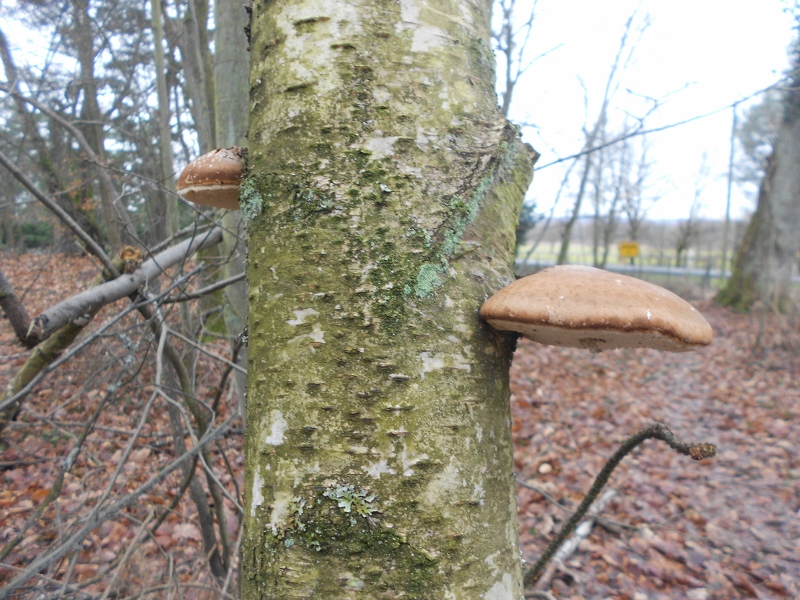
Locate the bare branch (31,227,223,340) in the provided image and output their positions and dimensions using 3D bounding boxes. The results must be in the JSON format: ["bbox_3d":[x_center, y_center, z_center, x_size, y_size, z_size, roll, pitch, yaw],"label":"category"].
[{"bbox_3d":[-0.834,-0.067,1.900,0.080,0.085,0.643,7,33,46],"label":"bare branch"}]

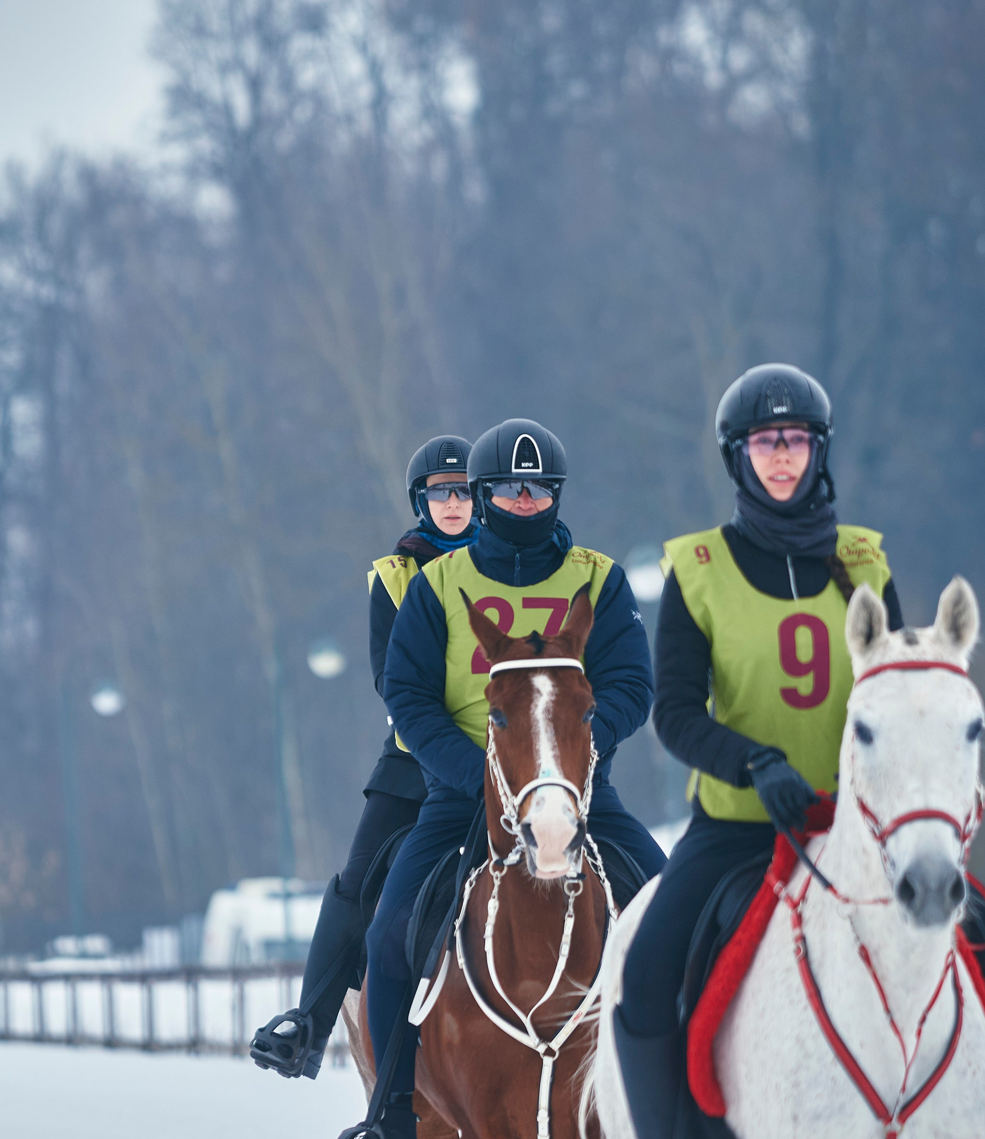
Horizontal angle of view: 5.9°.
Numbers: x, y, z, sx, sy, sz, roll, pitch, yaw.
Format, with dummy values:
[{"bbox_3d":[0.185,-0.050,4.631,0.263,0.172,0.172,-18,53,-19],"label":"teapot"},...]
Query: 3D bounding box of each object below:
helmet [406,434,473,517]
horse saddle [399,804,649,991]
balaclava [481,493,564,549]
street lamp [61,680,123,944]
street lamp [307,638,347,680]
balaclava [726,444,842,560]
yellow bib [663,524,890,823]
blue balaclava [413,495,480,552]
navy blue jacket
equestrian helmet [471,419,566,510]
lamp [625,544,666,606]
[{"bbox_3d":[-0.103,-0.228,23.300,0.216,0.195,0.275,-2,-2,-7],"label":"helmet"},{"bbox_3d":[0.083,0.715,20.800,0.540,0.430,0.550,-2,-2,-5],"label":"horse saddle"},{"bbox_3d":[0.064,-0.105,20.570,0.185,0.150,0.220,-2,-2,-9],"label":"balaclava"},{"bbox_3d":[-6.109,4.162,147.000,0.980,5.000,0.450,-2,-2,3],"label":"street lamp"},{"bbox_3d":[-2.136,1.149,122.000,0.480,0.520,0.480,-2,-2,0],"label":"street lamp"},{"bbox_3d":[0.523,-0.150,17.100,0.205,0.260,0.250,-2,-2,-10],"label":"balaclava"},{"bbox_3d":[0.537,0.194,17.800,0.410,0.560,0.270,-2,-2,-13],"label":"yellow bib"},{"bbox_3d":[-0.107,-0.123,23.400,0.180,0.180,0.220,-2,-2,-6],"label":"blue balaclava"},{"bbox_3d":[0.057,0.203,20.800,0.590,0.610,0.460,-2,-2,-3],"label":"navy blue jacket"},{"bbox_3d":[0.057,-0.230,20.600,0.215,0.195,0.285,-2,-2,-9],"label":"equestrian helmet"},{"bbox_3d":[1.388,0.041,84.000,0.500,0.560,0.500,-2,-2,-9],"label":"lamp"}]

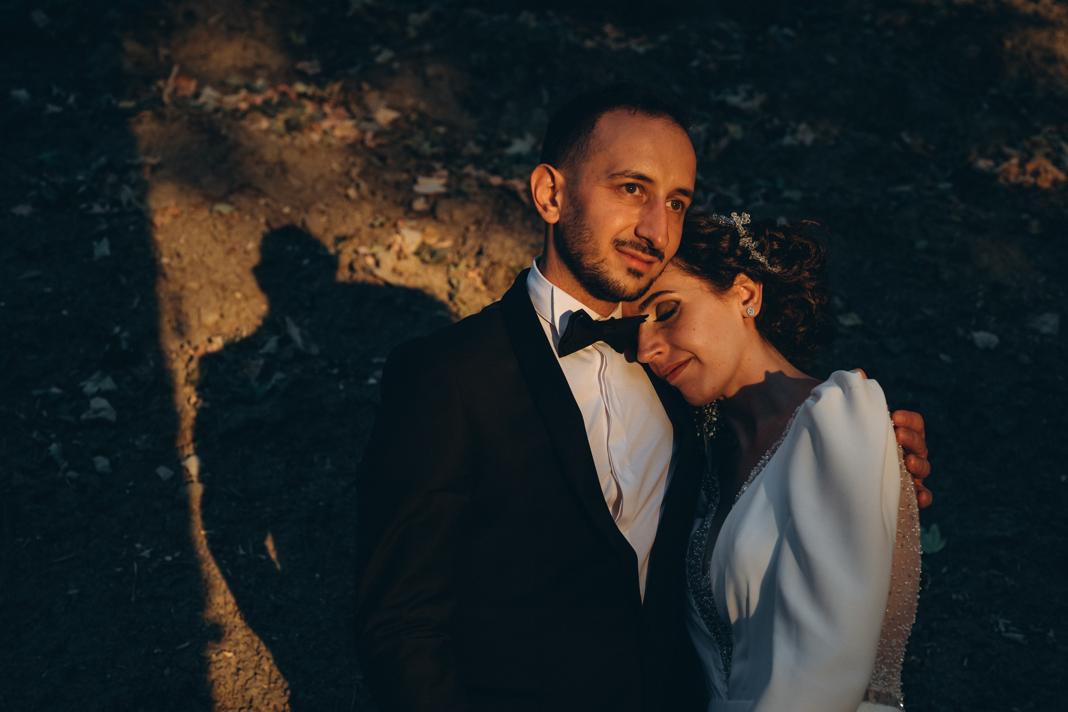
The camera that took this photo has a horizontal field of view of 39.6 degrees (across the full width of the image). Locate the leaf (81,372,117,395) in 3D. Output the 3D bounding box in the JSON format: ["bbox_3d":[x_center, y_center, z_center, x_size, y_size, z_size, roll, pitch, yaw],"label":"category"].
[{"bbox_3d":[-0.871,0.055,2.968,0.068,0.022,0.048,0,41,0],"label":"leaf"}]

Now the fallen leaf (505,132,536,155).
[{"bbox_3d":[-0.032,-0.519,3.635,0.079,0.020,0.077,0,41,0],"label":"fallen leaf"}]

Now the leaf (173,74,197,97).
[{"bbox_3d":[-0.903,-0.699,3.837,0.060,0.028,0.065,0,41,0],"label":"leaf"}]

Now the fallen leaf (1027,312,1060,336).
[{"bbox_3d":[1.069,-0.068,3.114,0.065,0.018,0.058,0,41,0],"label":"fallen leaf"}]

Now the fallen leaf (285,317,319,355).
[{"bbox_3d":[-0.482,-0.043,3.082,0.042,0.022,0.105,-21,45,-22],"label":"fallen leaf"}]

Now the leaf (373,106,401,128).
[{"bbox_3d":[-0.370,-0.602,3.731,0.066,0.020,0.074,0,41,0],"label":"leaf"}]

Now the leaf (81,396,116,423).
[{"bbox_3d":[-0.853,0.106,2.909,0.067,0.022,0.051,0,41,0],"label":"leaf"}]

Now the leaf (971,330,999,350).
[{"bbox_3d":[0.936,-0.033,3.077,0.053,0.013,0.046,0,41,0],"label":"leaf"}]

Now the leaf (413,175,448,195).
[{"bbox_3d":[-0.244,-0.405,3.502,0.077,0.020,0.054,0,41,0],"label":"leaf"}]

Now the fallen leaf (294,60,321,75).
[{"bbox_3d":[-0.597,-0.762,3.916,0.064,0.020,0.048,0,41,0],"label":"fallen leaf"}]

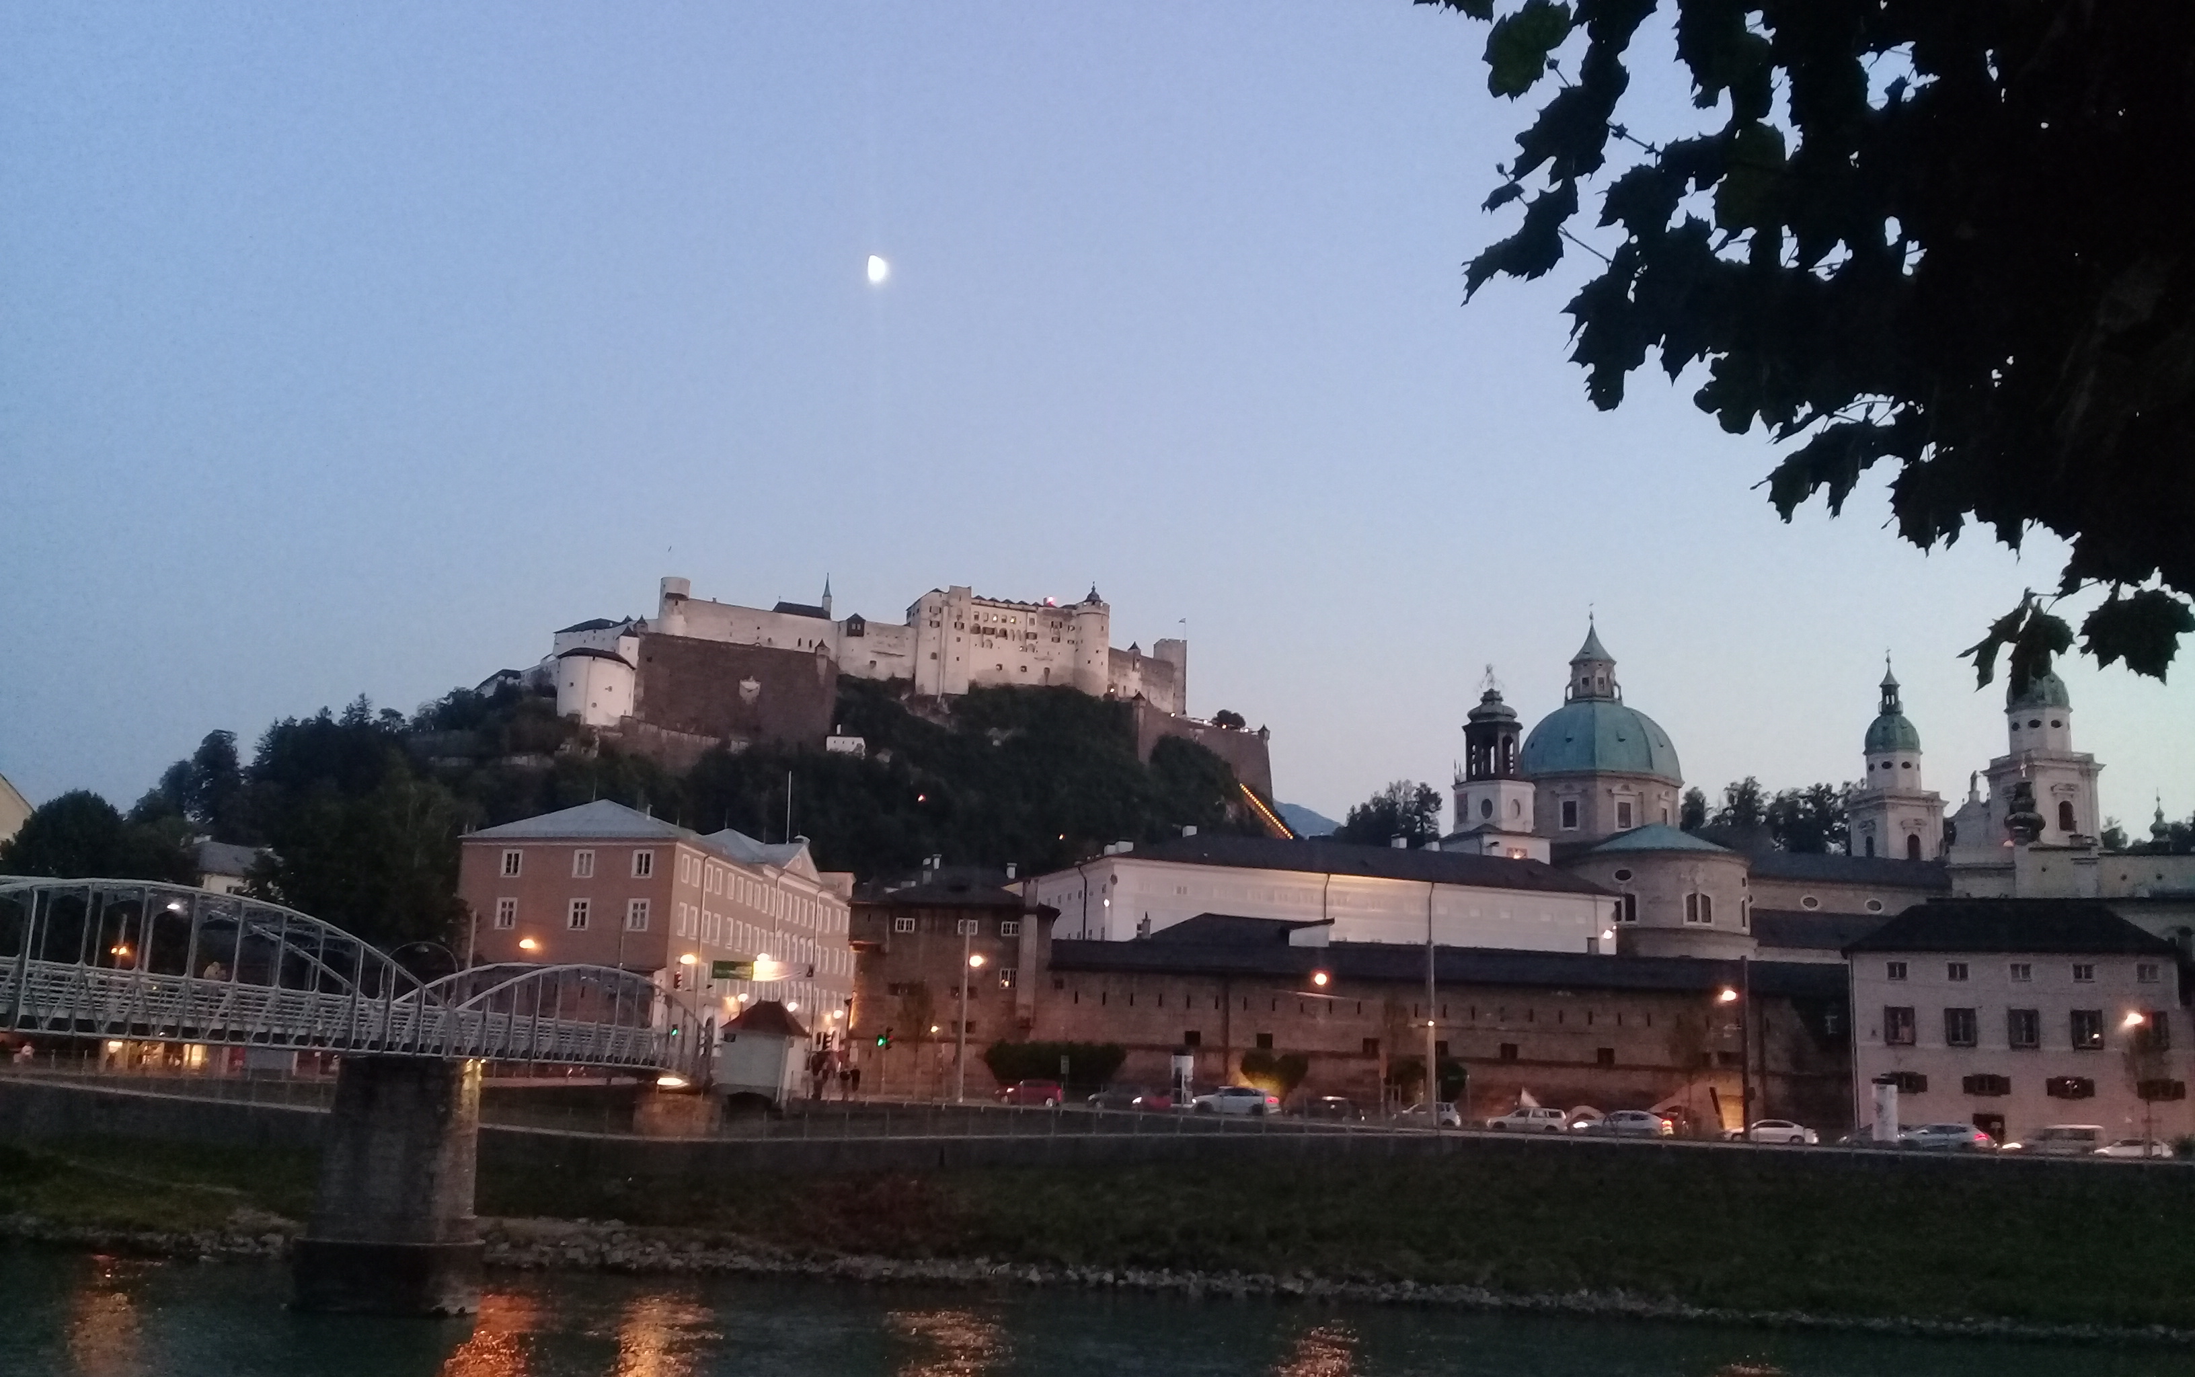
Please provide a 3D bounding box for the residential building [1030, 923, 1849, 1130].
[{"bbox_3d":[19.173,19.864,112.951,44.338,10.600,9.000,1,-12,2],"label":"residential building"}]

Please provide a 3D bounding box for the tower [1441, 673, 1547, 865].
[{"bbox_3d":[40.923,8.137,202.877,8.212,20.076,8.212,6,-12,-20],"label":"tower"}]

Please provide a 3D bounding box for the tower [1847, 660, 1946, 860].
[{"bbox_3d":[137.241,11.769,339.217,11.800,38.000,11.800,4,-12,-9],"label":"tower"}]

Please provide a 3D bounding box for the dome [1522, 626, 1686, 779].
[{"bbox_3d":[81.902,2.152,321.871,26.355,26.054,26.355,2,-12,0],"label":"dome"}]

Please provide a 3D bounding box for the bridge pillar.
[{"bbox_3d":[-22.815,15.976,63.931,4.900,7.887,2.700,0,-12,9],"label":"bridge pillar"}]

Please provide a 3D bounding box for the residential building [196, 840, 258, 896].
[{"bbox_3d":[-113.632,24.904,254.549,11.000,10.000,9.000,9,-14,-32],"label":"residential building"}]

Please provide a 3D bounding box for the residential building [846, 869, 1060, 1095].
[{"bbox_3d":[-7.983,16.889,111.346,10.682,13.369,11.000,2,-12,0],"label":"residential building"}]

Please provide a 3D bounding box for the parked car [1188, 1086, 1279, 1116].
[{"bbox_3d":[6.738,20.153,95.956,4.400,1.520,1.820,1,-12,4],"label":"parked car"}]

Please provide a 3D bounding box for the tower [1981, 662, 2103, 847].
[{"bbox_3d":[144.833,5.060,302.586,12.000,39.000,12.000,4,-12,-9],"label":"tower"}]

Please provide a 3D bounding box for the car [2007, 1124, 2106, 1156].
[{"bbox_3d":[48.678,23.048,100.000,4.650,1.880,1.850,-1,-12,13],"label":"car"}]

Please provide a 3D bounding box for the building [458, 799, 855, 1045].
[{"bbox_3d":[-33.028,22.158,159.492,15.283,21.007,50.000,0,-12,9],"label":"building"}]

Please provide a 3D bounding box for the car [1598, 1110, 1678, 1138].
[{"bbox_3d":[26.410,21.664,97.500,4.500,1.470,1.800,0,-12,9],"label":"car"}]

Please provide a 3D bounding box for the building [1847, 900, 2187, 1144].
[{"bbox_3d":[51.262,19.387,111.256,16.800,14.200,10.000,-2,-12,19],"label":"building"}]

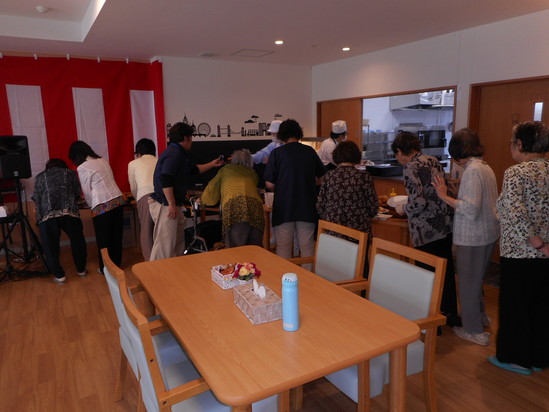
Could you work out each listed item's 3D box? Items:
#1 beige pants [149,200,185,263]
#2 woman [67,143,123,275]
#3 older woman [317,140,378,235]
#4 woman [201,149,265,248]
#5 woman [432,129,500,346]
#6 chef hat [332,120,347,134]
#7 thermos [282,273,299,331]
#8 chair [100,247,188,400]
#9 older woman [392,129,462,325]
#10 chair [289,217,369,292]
[{"bbox_3d":[-1.026,0.376,3.798,0.330,0.940,0.340,-5,10,-25],"label":"beige pants"},{"bbox_3d":[-1.931,-0.007,4.399,0.500,1.390,0.650,-8,14,-34],"label":"woman"},{"bbox_3d":[0.661,0.130,3.692,0.540,1.460,0.480,0,9,5],"label":"older woman"},{"bbox_3d":[-0.419,0.106,4.132,0.600,1.410,0.650,-1,9,-3],"label":"woman"},{"bbox_3d":[1.392,0.206,2.937,0.440,1.520,0.470,-7,11,-35],"label":"woman"},{"bbox_3d":[0.820,-0.990,5.000,0.200,0.150,0.180,-6,13,-24],"label":"chef hat"},{"bbox_3d":[0.068,0.388,1.615,0.066,0.232,0.068,-1,12,0],"label":"thermos"},{"bbox_3d":[-0.585,0.678,2.174,0.570,0.860,0.540,-5,10,-29],"label":"chair"},{"bbox_3d":[1.222,0.178,3.096,0.600,1.490,0.470,11,16,44],"label":"older woman"},{"bbox_3d":[0.235,0.591,2.688,0.570,0.860,0.540,-5,10,-29],"label":"chair"}]

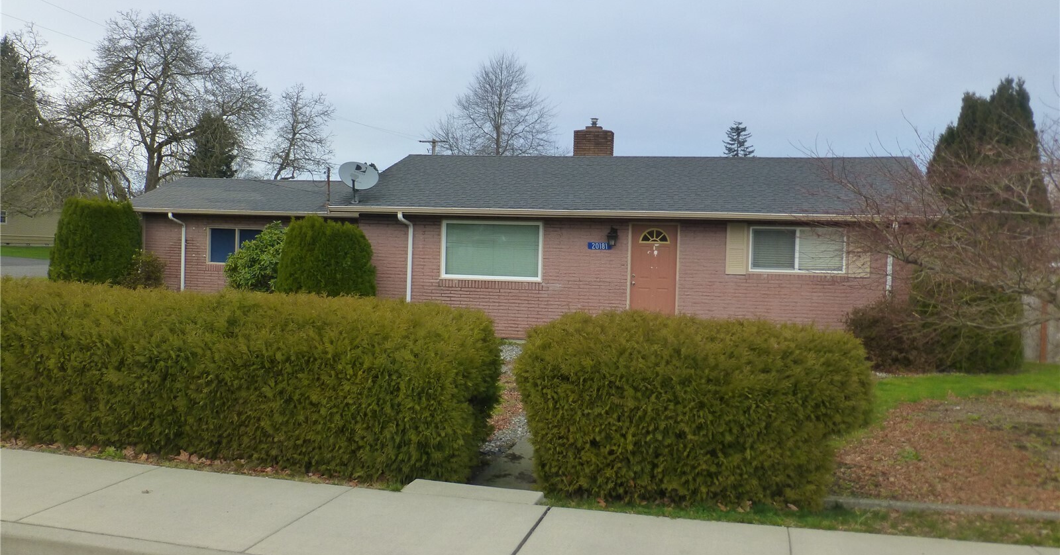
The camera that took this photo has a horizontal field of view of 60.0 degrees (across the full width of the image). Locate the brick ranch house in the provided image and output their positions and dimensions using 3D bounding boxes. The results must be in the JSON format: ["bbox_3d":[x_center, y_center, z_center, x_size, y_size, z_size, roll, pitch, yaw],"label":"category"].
[{"bbox_3d":[-0.923,-1.170,22.090,18.700,4.570,8.400,2,1,14],"label":"brick ranch house"}]

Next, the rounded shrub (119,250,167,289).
[{"bbox_3d":[-9.352,0.092,22.183,1.200,1.520,1.200,2,1,14],"label":"rounded shrub"}]

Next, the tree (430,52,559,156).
[{"bbox_3d":[-2.302,-6.614,55.148,7.500,13.700,7.500,2,1,14],"label":"tree"}]

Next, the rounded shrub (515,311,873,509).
[{"bbox_3d":[1.135,0.930,6.587,2.430,1.240,1.300,2,1,14],"label":"rounded shrub"}]

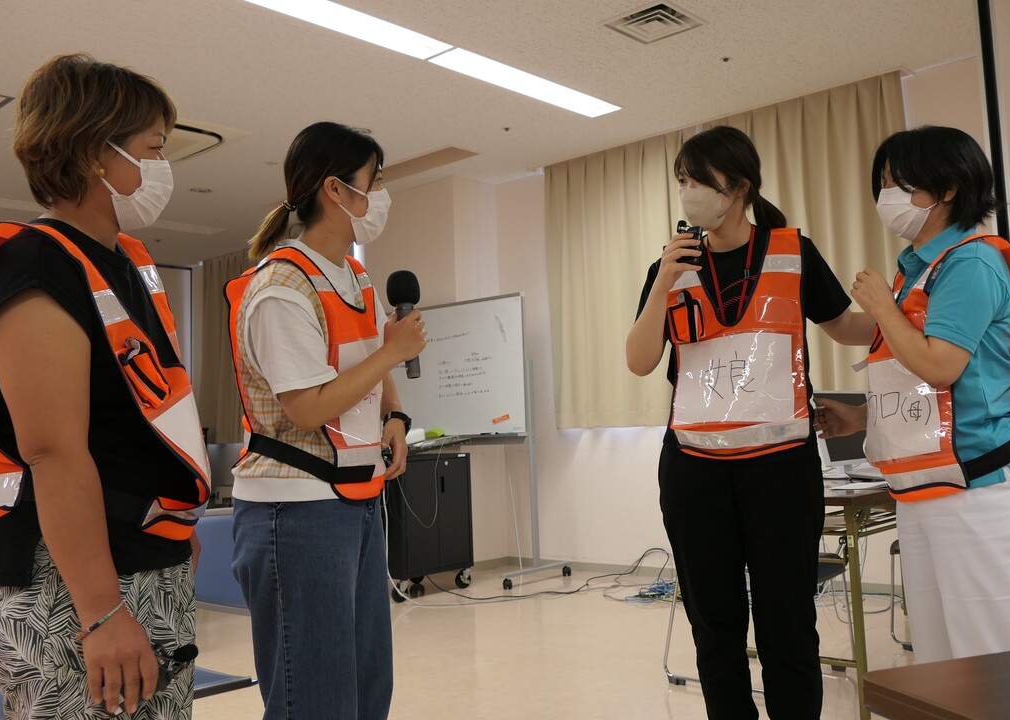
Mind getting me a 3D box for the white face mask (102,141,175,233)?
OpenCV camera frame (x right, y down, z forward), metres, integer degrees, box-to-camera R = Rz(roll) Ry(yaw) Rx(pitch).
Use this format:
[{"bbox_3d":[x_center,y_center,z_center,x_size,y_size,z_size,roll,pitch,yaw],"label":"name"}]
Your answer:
[{"bbox_3d":[-0.593,-0.281,1.370,0.115,0.140,0.145,0,-5,-25],"label":"white face mask"}]

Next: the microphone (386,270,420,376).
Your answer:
[{"bbox_3d":[-0.199,-0.072,1.670,0.064,0.218,0.064,-6,-3,0],"label":"microphone"}]

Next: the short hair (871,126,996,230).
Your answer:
[{"bbox_3d":[0.943,-0.398,1.840,0.235,0.225,0.190,-3,-5,9],"label":"short hair"}]

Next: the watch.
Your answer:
[{"bbox_3d":[-0.230,0.134,1.800,0.058,0.045,0.055,-3,-5,6],"label":"watch"}]

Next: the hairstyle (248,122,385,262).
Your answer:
[{"bbox_3d":[-0.384,-0.347,1.730,0.270,0.270,0.175,-1,-5,-15],"label":"hairstyle"}]

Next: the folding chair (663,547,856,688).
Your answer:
[{"bbox_3d":[0.944,0.793,3.194,0.560,0.780,0.490,-6,-6,37],"label":"folding chair"}]

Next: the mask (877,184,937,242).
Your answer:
[{"bbox_3d":[0.865,-0.313,1.800,0.115,0.118,0.140,-3,-5,7],"label":"mask"}]

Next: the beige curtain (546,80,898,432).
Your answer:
[{"bbox_3d":[1.192,-0.521,5.059,2.252,1.808,0.130,-6,-6,37],"label":"beige curtain"}]

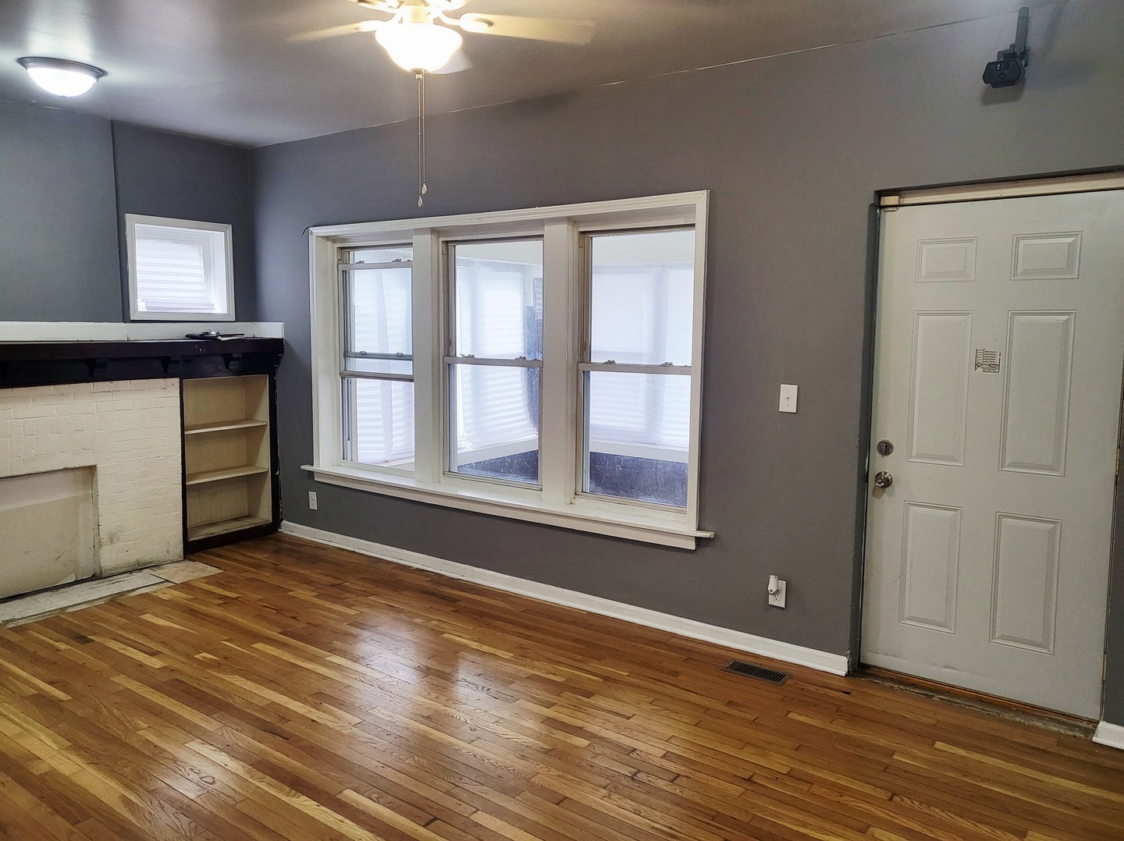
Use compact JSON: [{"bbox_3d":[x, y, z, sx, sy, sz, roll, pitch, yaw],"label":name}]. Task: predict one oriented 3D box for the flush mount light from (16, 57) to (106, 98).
[{"bbox_3d":[-2.325,-1.578,3.938,0.370,0.138,0.370,5,8,36],"label":"flush mount light"}]

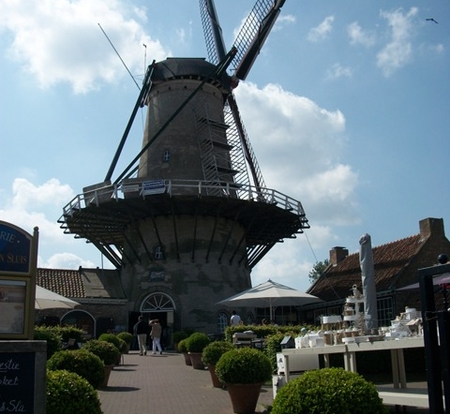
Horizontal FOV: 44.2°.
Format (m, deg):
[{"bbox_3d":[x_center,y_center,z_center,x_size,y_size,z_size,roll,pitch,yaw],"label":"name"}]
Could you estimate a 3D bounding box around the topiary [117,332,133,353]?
[{"bbox_3d":[-4.716,6.457,26.236,0.750,1.040,0.750,0,-12,0],"label":"topiary"}]

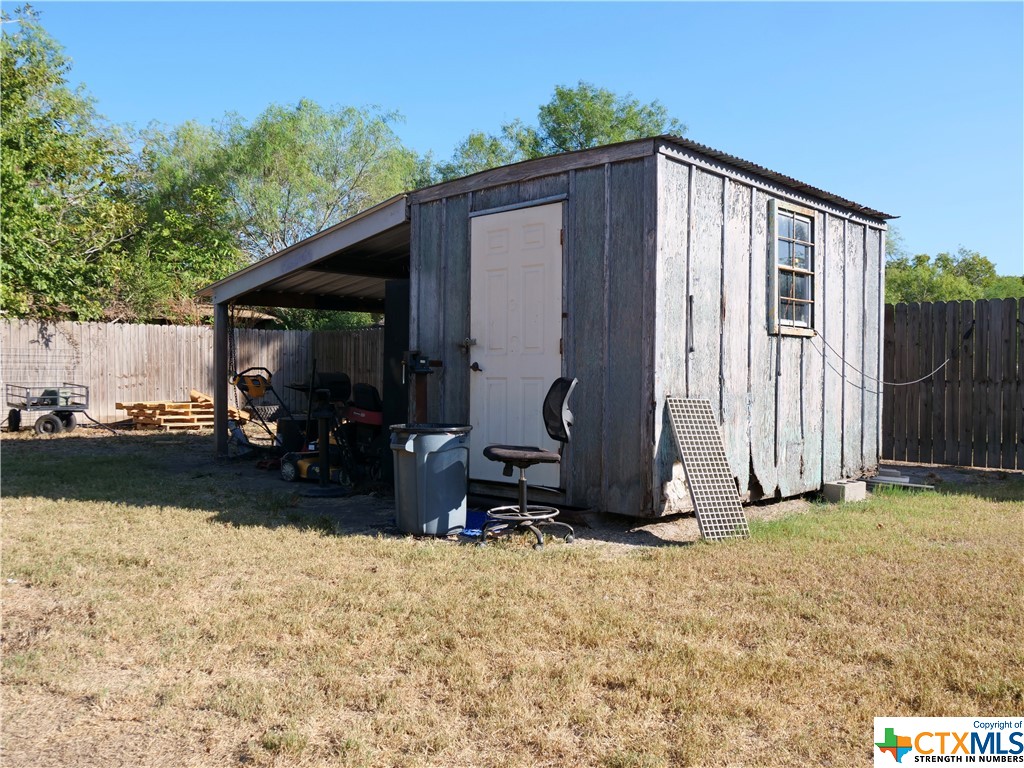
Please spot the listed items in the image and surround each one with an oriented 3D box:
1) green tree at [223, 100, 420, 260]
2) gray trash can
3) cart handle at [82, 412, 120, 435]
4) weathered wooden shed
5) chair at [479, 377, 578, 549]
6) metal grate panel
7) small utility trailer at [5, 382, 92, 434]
[{"bbox_3d":[-4.830,-3.200,21.000,5.200,7.700,5.200,0,1,0],"label":"green tree"},{"bbox_3d":[-0.525,0.620,5.420,0.550,0.700,0.550,0,1,0],"label":"gray trash can"},{"bbox_3d":[-5.910,0.550,11.900,0.520,0.340,0.120,0,1,-3],"label":"cart handle"},{"bbox_3d":[0.026,-0.388,8.878,6.420,2.455,3.780,1,1,45],"label":"weathered wooden shed"},{"bbox_3d":[0.100,0.455,5.050,0.600,0.990,0.590,0,1,-16],"label":"chair"},{"bbox_3d":[1.259,0.551,5.336,0.350,1.010,0.038,2,-29,-25],"label":"metal grate panel"},{"bbox_3d":[-7.000,0.375,12.450,0.810,0.700,1.370,0,1,-43],"label":"small utility trailer"}]

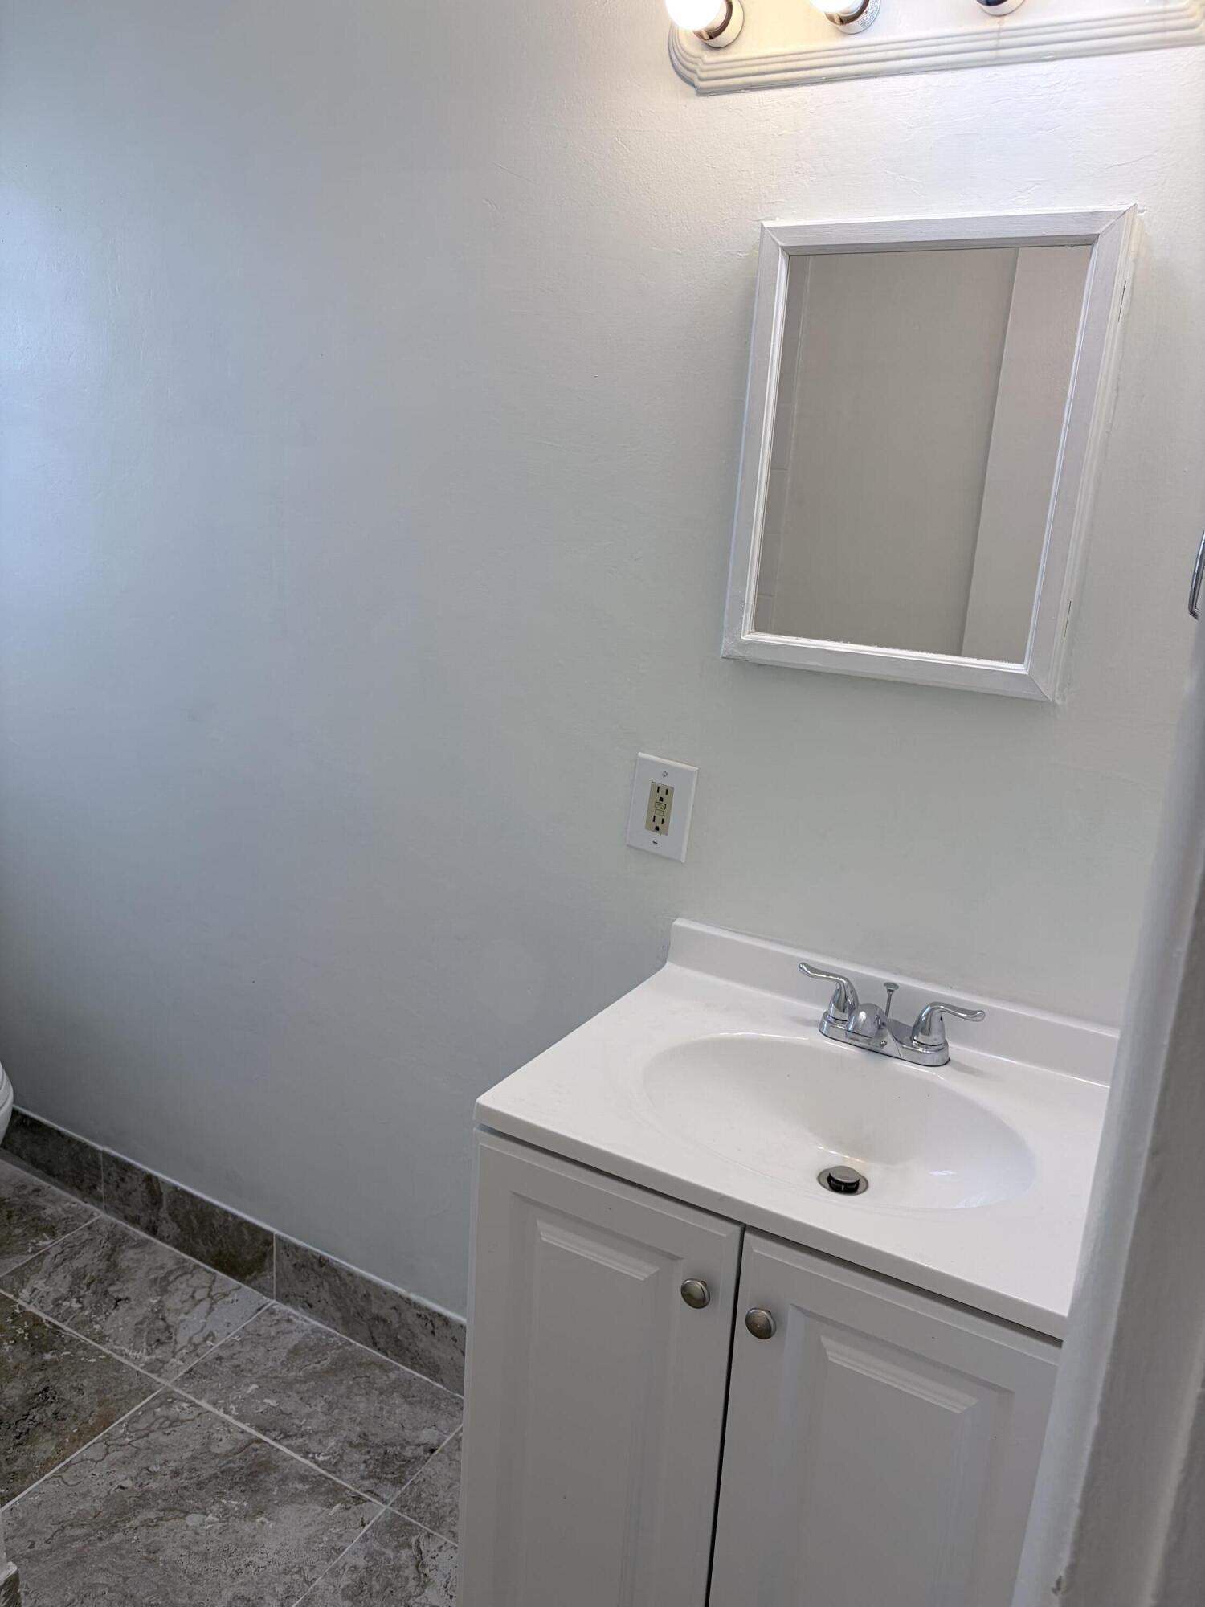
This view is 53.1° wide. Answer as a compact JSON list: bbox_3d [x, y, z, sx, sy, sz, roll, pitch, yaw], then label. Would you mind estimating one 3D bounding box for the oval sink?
[{"bbox_3d":[0.240,0.392,1.310,0.422,0.132,0.320,12,18,28],"label":"oval sink"}]

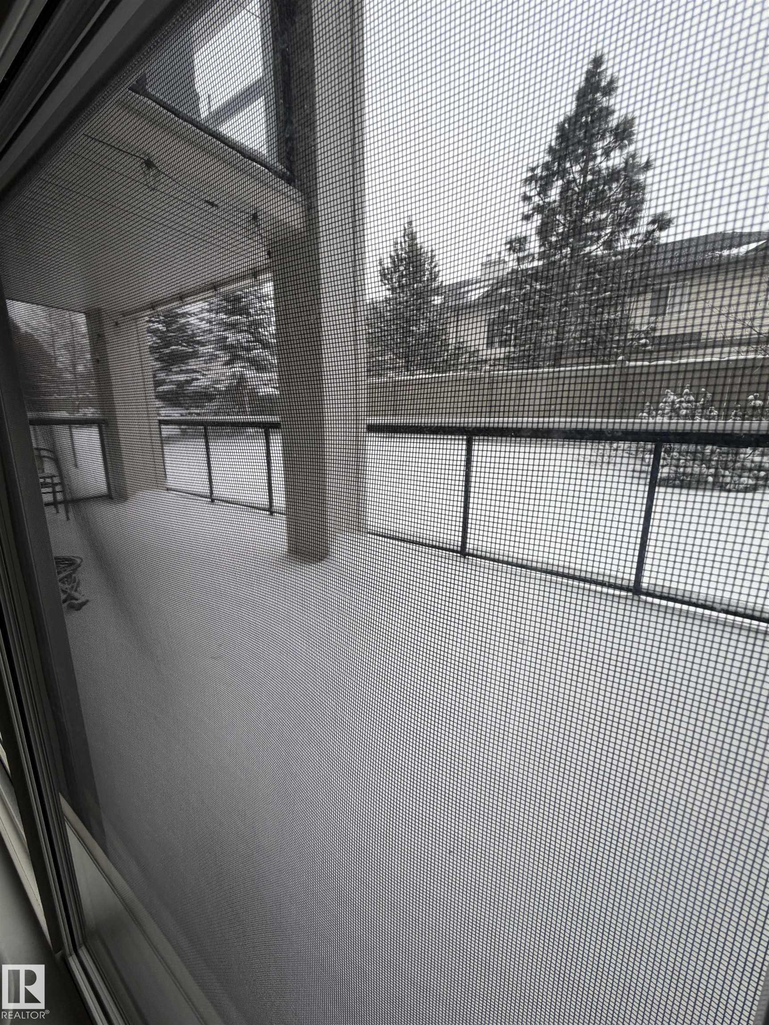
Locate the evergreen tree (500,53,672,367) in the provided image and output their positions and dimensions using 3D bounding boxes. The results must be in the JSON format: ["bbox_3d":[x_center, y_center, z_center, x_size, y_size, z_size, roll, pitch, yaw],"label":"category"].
[{"bbox_3d":[5.593,-7.142,12.058,4.310,10.140,4.310,6,14,22],"label":"evergreen tree"}]

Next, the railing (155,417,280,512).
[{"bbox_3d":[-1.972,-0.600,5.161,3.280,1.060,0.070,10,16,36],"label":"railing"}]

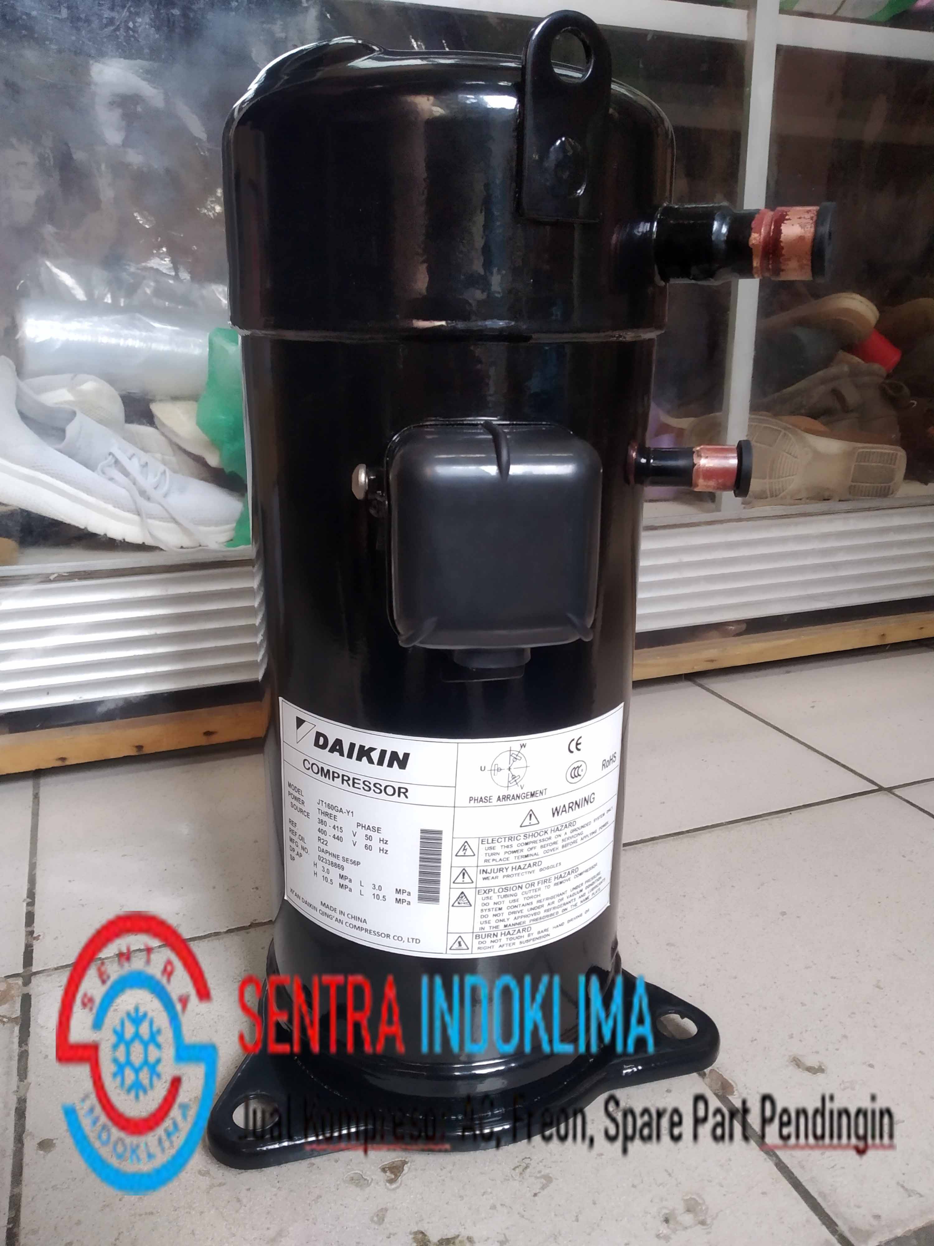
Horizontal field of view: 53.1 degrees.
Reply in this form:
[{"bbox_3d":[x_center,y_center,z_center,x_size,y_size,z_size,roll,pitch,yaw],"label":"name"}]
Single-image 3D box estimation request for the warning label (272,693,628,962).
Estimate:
[{"bbox_3d":[-0.005,0.082,0.377,0.143,0.095,0.041,1,16,-5],"label":"warning label"}]

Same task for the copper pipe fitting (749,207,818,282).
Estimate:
[{"bbox_3d":[0.114,-0.136,0.335,0.022,0.024,0.024,6,17,18],"label":"copper pipe fitting"}]

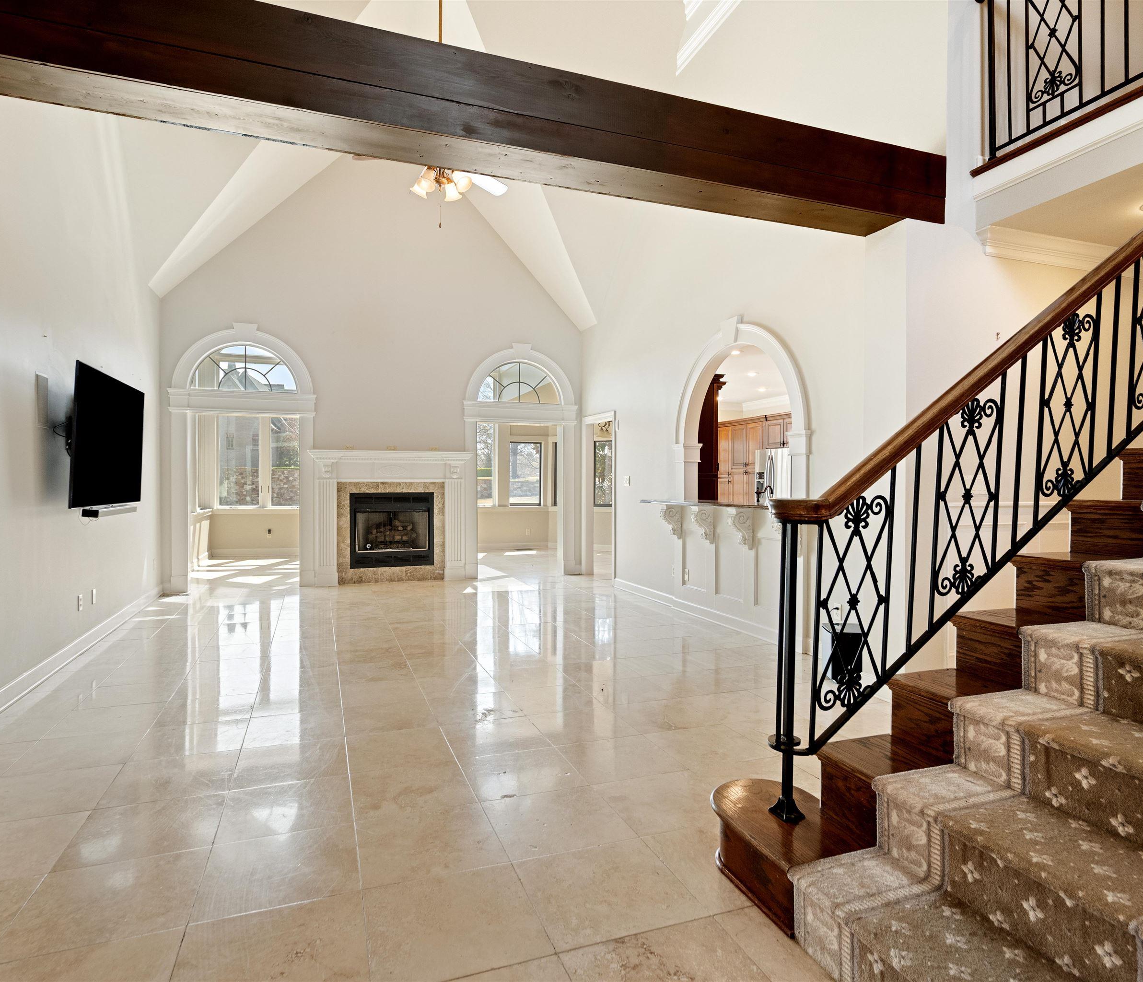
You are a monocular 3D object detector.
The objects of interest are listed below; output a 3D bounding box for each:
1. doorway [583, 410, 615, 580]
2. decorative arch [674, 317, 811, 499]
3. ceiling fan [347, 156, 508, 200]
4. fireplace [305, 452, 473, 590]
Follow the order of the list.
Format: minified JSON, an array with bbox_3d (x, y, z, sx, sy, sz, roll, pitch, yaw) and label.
[{"bbox_3d":[0.404,0.088,8.410,0.160,2.130,1.000,0,1,-21],"label":"doorway"},{"bbox_3d":[1.455,-0.685,5.687,0.200,1.580,1.970,0,1,-21],"label":"decorative arch"},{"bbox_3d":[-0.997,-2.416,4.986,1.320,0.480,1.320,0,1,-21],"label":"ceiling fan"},{"bbox_3d":[-2.171,0.333,8.007,1.950,1.630,0.350,0,1,-21],"label":"fireplace"}]

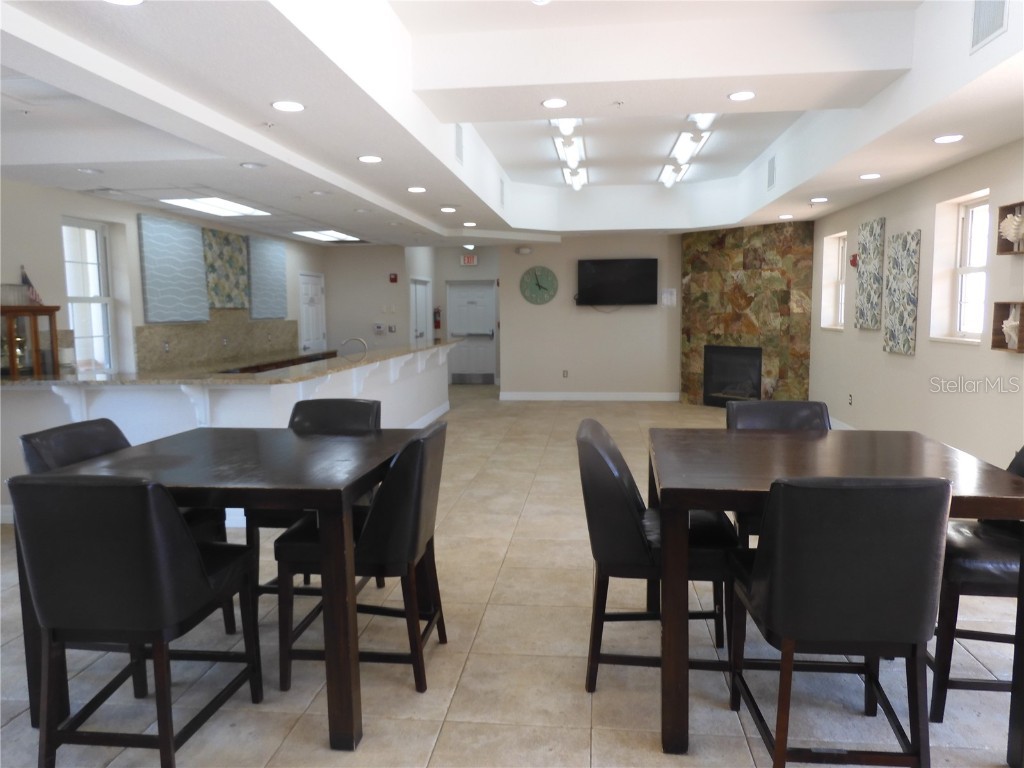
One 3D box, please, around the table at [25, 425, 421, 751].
[{"bbox_3d":[-1.090,0.750,3.080,1.220,0.916,1.210,0,6,7],"label":"table"}]

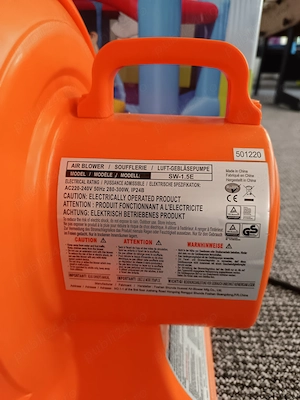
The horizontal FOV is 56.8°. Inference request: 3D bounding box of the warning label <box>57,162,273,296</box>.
[{"bbox_3d":[0.007,0.022,0.191,0.140,0.098,0.012,2,8,4],"label":"warning label"}]

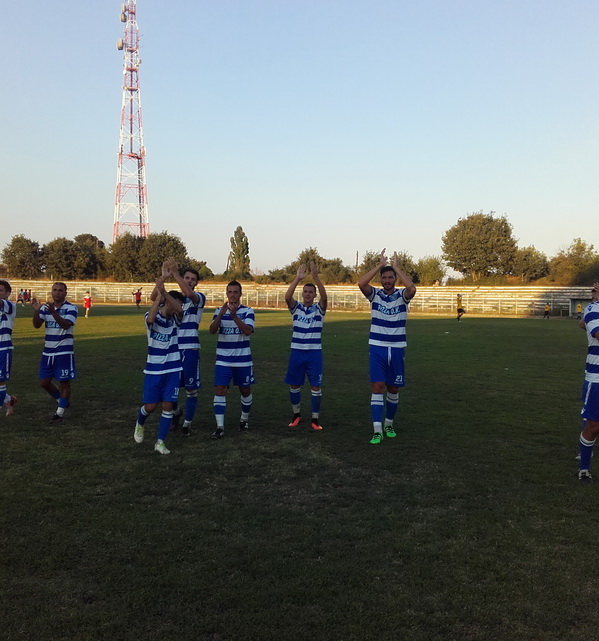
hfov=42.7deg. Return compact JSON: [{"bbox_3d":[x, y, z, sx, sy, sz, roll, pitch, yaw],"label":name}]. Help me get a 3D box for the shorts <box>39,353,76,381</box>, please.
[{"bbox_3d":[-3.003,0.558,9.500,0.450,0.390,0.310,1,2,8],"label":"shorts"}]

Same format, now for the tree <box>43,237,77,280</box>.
[{"bbox_3d":[-30.408,-7.855,97.000,4.400,5.700,4.400,1,2,0],"label":"tree"}]

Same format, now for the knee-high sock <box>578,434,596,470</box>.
[{"bbox_3d":[2.497,1.147,6.650,0.125,0.320,0.130,-4,15,-37],"label":"knee-high sock"}]

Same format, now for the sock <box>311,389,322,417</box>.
[{"bbox_3d":[0.204,0.987,9.100,0.125,0.340,0.140,1,2,-6],"label":"sock"}]

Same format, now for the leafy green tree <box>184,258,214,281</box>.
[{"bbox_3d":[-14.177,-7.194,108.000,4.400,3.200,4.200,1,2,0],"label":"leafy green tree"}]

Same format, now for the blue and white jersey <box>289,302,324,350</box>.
[{"bbox_3d":[0.085,0.072,9.250,0.440,0.580,0.260,1,2,1],"label":"blue and white jersey"}]

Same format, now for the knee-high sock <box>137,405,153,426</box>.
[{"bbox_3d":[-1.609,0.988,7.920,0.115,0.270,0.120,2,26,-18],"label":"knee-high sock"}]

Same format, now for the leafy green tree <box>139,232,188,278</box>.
[{"bbox_3d":[-19.540,-9.267,110.000,7.200,6.800,6.600,1,2,0],"label":"leafy green tree"}]

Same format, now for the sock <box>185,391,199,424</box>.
[{"bbox_3d":[-1.220,0.977,8.650,0.125,0.380,0.135,1,2,8],"label":"sock"}]

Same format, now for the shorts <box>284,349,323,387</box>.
[{"bbox_3d":[0.053,0.553,9.100,0.440,0.460,0.300,1,2,3],"label":"shorts"}]

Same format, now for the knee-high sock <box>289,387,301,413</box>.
[{"bbox_3d":[-0.050,0.948,9.150,0.125,0.330,0.140,-2,2,11],"label":"knee-high sock"}]

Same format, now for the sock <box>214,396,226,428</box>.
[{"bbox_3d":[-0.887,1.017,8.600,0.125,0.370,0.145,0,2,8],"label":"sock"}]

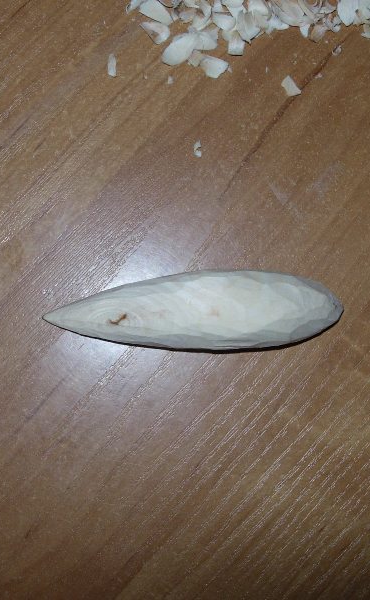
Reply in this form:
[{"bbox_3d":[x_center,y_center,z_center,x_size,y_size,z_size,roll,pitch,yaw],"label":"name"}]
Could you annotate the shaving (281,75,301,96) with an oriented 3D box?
[{"bbox_3d":[0.044,-0.090,0.371,0.006,0.002,0.009,-39,88,-6],"label":"shaving"}]

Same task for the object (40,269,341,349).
[{"bbox_3d":[0.004,0.004,0.350,0.120,0.020,0.032,-1,85,-4],"label":"object"}]

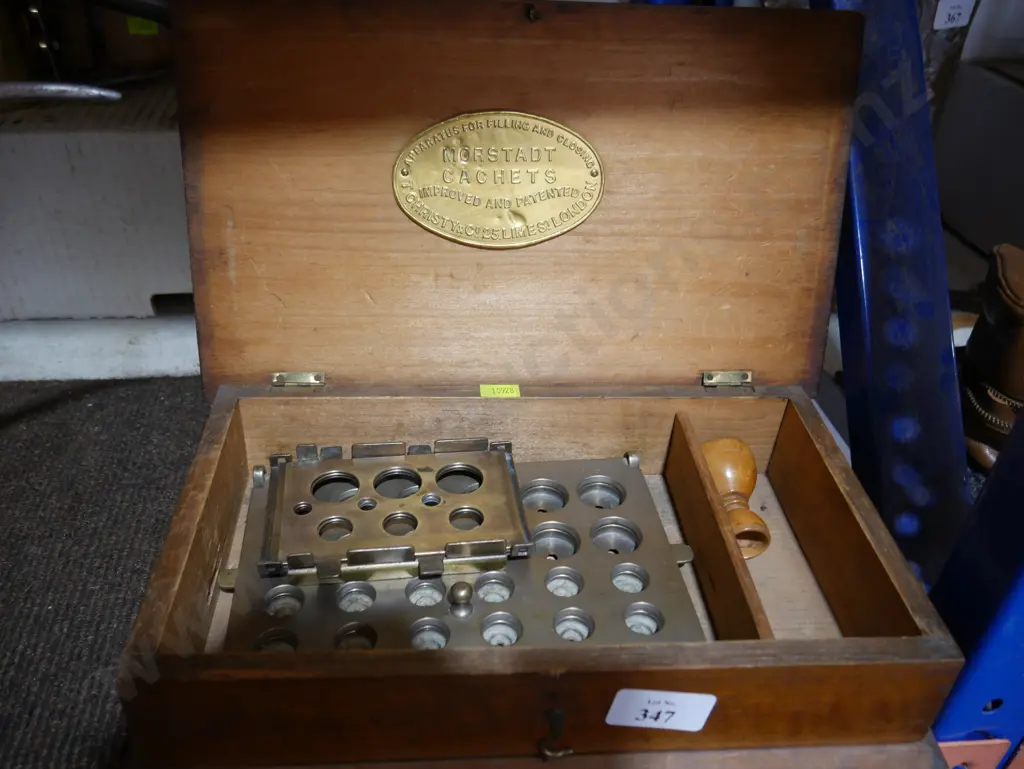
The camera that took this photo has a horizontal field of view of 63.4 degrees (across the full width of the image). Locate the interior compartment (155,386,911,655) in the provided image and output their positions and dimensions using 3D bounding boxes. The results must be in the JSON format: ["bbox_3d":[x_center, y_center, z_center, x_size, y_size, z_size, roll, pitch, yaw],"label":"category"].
[{"bbox_3d":[0.009,0.080,0.419,0.313,0.057,0.167,0,35,-4],"label":"interior compartment"}]

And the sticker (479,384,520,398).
[{"bbox_3d":[-0.007,0.004,0.476,0.022,0.001,0.012,0,35,-4],"label":"sticker"}]

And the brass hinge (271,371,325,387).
[{"bbox_3d":[-0.117,-0.002,0.454,0.029,0.009,0.004,0,14,-4],"label":"brass hinge"}]

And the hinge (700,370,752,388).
[{"bbox_3d":[0.123,-0.003,0.470,0.029,0.009,0.004,0,14,-4],"label":"hinge"}]

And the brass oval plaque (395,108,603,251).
[{"bbox_3d":[-0.007,-0.108,0.435,0.112,0.070,0.003,0,14,-4],"label":"brass oval plaque"}]

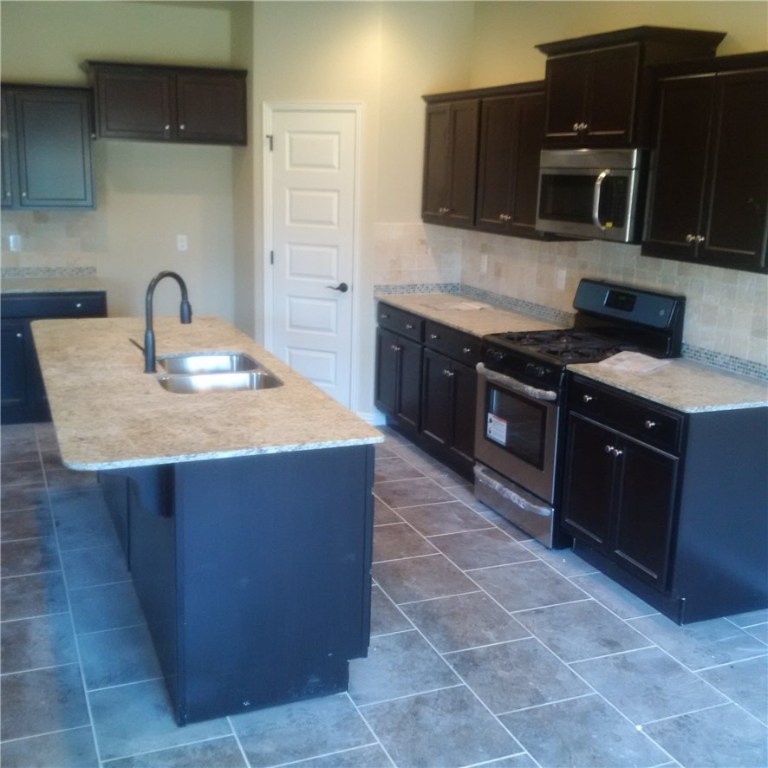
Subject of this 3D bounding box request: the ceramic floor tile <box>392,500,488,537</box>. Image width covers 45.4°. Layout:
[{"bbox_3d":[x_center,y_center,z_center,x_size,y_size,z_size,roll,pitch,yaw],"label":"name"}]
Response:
[{"bbox_3d":[0.302,0.691,4.680,0.402,0.010,0.402,-4,15,-22],"label":"ceramic floor tile"}]

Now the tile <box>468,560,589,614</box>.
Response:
[{"bbox_3d":[0.615,0.873,3.953,0.402,0.010,0.402,-4,15,-22],"label":"tile"}]

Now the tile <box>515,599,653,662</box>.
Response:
[{"bbox_3d":[0.771,0.965,3.589,0.402,0.010,0.402,-4,15,-22],"label":"tile"}]

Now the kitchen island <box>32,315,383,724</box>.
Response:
[{"bbox_3d":[-0.924,0.369,3.951,0.982,0.904,2.403,-4,14,-22],"label":"kitchen island"}]

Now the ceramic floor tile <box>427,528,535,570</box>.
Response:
[{"bbox_3d":[0.461,0.786,4.339,0.405,0.010,0.405,-4,14,-22],"label":"ceramic floor tile"}]

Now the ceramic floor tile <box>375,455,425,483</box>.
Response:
[{"bbox_3d":[-0.012,0.513,5.437,0.405,0.010,0.405,-4,14,-22],"label":"ceramic floor tile"}]

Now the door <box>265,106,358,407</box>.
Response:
[{"bbox_3d":[-0.483,-0.778,6.277,0.640,2.060,0.050,7,15,21],"label":"door"}]

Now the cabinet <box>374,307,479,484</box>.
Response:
[{"bbox_3d":[0.526,0.004,5.724,0.635,0.880,1.532,-4,14,-22],"label":"cabinet"}]

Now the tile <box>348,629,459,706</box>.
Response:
[{"bbox_3d":[0.018,1.018,3.303,0.405,0.010,0.405,-4,14,-22],"label":"tile"}]

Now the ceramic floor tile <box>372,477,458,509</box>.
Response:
[{"bbox_3d":[0.146,0.599,5.043,0.402,0.010,0.402,-4,15,-22],"label":"ceramic floor tile"}]

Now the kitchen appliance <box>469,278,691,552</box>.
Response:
[{"bbox_3d":[0.933,0.117,4.618,0.693,1.165,0.758,-4,15,-22],"label":"kitchen appliance"}]

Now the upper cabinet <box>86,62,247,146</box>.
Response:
[{"bbox_3d":[-1.494,-1.886,6.241,1.033,0.470,0.622,-4,15,-22],"label":"upper cabinet"}]

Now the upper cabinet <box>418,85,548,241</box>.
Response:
[{"bbox_3d":[0.697,-1.323,5.468,0.345,0.801,1.532,-4,14,-22],"label":"upper cabinet"}]

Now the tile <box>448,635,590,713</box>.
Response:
[{"bbox_3d":[0.474,1.038,3.275,0.405,0.010,0.405,-4,14,-22],"label":"tile"}]

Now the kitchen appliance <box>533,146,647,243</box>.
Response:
[{"bbox_3d":[1.115,-0.925,4.459,0.395,0.404,0.763,-4,14,-22],"label":"kitchen appliance"}]

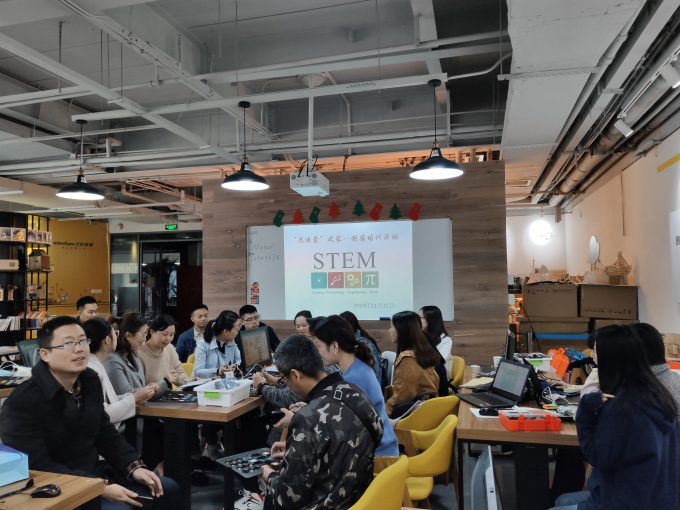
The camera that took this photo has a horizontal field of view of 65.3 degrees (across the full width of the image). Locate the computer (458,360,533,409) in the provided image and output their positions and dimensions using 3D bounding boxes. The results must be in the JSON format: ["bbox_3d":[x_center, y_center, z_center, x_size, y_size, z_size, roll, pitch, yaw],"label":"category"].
[{"bbox_3d":[0.891,0.744,3.092,0.317,0.222,0.325,0,-3,-14],"label":"computer"}]

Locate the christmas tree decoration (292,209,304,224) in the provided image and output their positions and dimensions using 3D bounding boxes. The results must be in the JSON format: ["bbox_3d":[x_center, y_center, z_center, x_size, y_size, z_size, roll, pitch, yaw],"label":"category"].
[{"bbox_3d":[-0.490,-0.442,6.197,0.143,0.183,0.020,-2,-3,15],"label":"christmas tree decoration"}]

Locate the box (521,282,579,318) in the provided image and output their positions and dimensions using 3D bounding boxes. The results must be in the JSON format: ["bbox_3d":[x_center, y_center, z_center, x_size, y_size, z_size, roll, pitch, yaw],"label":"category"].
[{"bbox_3d":[2.311,0.506,5.891,0.548,0.343,0.400,-2,-3,14],"label":"box"}]

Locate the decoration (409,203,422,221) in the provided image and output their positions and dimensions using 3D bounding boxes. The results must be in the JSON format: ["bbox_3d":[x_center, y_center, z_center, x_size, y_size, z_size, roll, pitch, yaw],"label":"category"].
[{"bbox_3d":[0.835,-0.473,5.848,0.147,0.206,0.020,-2,-3,15],"label":"decoration"}]

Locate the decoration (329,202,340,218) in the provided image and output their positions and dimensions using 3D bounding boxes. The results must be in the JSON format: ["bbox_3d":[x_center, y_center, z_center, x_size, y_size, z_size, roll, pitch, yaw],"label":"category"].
[{"bbox_3d":[-0.069,-0.534,6.344,0.149,0.193,0.012,-2,-3,14],"label":"decoration"}]

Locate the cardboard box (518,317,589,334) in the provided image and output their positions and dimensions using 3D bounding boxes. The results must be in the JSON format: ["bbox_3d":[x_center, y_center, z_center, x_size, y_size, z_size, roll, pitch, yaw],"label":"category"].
[{"bbox_3d":[2.324,0.760,5.864,0.721,0.184,0.480,-2,-3,14],"label":"cardboard box"}]

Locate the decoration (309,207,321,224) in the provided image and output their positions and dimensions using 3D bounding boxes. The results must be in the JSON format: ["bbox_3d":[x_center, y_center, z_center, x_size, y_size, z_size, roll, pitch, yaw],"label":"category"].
[{"bbox_3d":[-0.299,-0.474,6.401,0.152,0.215,0.012,-2,-3,14],"label":"decoration"}]

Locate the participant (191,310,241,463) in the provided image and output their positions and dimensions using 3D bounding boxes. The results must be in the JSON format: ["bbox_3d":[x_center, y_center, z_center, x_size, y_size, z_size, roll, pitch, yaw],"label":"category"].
[{"bbox_3d":[-0.973,1.088,4.352,0.650,1.230,0.450,-3,-3,35],"label":"participant"}]

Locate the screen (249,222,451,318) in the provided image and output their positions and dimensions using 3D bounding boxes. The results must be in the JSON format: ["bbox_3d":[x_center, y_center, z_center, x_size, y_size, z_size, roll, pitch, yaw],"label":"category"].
[{"bbox_3d":[0.054,0.187,6.014,2.407,1.112,0.040,-2,-3,15],"label":"screen"}]

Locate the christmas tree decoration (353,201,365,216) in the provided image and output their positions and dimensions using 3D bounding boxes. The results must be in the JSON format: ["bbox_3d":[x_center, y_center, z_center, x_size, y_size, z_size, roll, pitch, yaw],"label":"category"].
[{"bbox_3d":[0.214,-0.524,6.014,0.135,0.183,0.020,-2,-3,15],"label":"christmas tree decoration"}]

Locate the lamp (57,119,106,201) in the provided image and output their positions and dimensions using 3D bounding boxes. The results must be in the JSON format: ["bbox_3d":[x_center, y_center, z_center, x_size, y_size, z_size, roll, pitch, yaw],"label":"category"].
[{"bbox_3d":[-2.268,-0.840,4.646,0.387,0.690,0.387,-2,-3,15],"label":"lamp"}]

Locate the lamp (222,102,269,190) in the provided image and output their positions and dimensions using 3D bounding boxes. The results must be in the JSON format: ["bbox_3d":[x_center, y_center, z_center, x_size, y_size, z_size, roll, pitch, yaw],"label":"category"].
[{"bbox_3d":[-0.748,-0.879,4.191,0.380,0.673,0.380,-1,-3,0],"label":"lamp"}]

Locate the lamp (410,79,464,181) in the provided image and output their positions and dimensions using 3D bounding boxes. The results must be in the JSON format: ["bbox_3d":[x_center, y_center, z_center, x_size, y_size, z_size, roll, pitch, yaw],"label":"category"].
[{"bbox_3d":[0.699,-0.925,3.865,0.387,0.690,0.387,-2,-3,15],"label":"lamp"}]

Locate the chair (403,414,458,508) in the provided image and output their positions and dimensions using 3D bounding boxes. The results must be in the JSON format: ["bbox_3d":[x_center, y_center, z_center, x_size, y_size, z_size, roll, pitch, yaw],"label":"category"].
[{"bbox_3d":[0.354,1.202,2.633,0.550,0.790,0.540,-1,-3,5],"label":"chair"}]

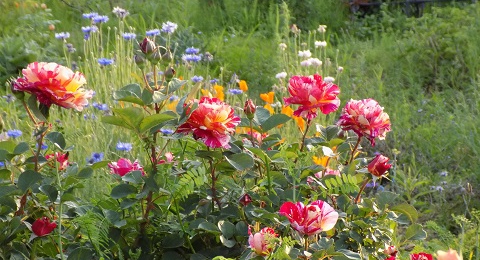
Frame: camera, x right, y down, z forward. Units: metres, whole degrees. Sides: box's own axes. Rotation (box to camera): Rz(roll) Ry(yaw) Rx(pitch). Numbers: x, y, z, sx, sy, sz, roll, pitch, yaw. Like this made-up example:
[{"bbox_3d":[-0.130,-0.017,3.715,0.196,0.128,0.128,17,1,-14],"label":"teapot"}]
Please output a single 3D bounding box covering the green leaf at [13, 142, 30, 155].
[{"bbox_3d":[-0.298,0.025,2.500,0.023,0.016,0.014,0,12,0],"label":"green leaf"}]

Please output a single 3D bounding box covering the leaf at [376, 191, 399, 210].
[{"bbox_3d":[0.213,0.102,2.650,0.033,0.025,0.022,0,11,0],"label":"leaf"}]

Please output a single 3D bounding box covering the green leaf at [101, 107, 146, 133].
[{"bbox_3d":[-0.167,-0.015,2.620,0.060,0.030,0.035,0,14,0],"label":"green leaf"}]

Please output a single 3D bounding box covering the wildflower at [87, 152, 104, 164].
[{"bbox_3d":[-0.288,0.057,3.650,0.034,0.018,0.034,0,41,0],"label":"wildflower"}]

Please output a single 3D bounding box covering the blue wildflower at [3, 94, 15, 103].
[{"bbox_3d":[-0.506,-0.069,4.000,0.026,0.017,0.026,0,11,0],"label":"blue wildflower"}]

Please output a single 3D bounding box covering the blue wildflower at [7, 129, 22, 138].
[{"bbox_3d":[-0.450,0.007,3.650,0.032,0.016,0.032,0,14,0],"label":"blue wildflower"}]

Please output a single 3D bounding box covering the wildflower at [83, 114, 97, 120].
[{"bbox_3d":[-0.370,-0.031,4.500,0.034,0.016,0.030,0,12,0],"label":"wildflower"}]

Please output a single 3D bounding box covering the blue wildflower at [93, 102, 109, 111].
[{"bbox_3d":[-0.286,-0.048,3.750,0.032,0.016,0.032,0,14,0],"label":"blue wildflower"}]

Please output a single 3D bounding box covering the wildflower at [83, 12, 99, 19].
[{"bbox_3d":[-0.294,-0.225,3.600,0.030,0.012,0.031,0,12,0],"label":"wildflower"}]

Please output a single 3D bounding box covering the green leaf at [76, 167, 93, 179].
[{"bbox_3d":[-0.212,0.058,2.500,0.021,0.016,0.014,0,12,0],"label":"green leaf"}]

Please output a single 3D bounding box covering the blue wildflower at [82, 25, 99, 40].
[{"bbox_3d":[-0.351,-0.229,4.300,0.036,0.032,0.034,0,12,0],"label":"blue wildflower"}]

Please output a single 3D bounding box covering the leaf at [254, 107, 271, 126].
[{"bbox_3d":[0.031,-0.019,2.550,0.021,0.027,0.016,4,13,20],"label":"leaf"}]

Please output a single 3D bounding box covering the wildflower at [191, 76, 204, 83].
[{"bbox_3d":[-0.104,-0.124,4.500,0.033,0.015,0.033,0,12,0],"label":"wildflower"}]

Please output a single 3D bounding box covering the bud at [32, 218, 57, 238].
[{"bbox_3d":[-0.277,0.138,2.600,0.035,0.026,0.032,0,14,0],"label":"bud"}]

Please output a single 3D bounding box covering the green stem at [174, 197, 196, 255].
[{"bbox_3d":[-0.077,0.129,2.500,0.006,0.078,0.006,-20,6,0],"label":"green stem"}]

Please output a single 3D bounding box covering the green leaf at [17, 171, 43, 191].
[{"bbox_3d":[-0.298,0.072,2.600,0.035,0.025,0.018,0,14,0],"label":"green leaf"}]

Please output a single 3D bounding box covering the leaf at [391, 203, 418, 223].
[{"bbox_3d":[0.265,0.133,2.950,0.047,0.014,0.030,29,31,7],"label":"leaf"}]

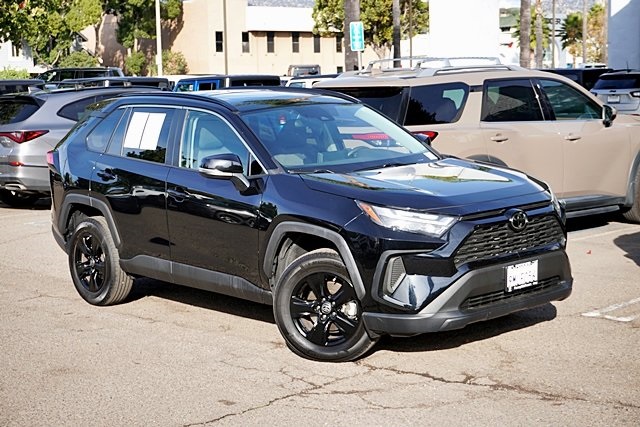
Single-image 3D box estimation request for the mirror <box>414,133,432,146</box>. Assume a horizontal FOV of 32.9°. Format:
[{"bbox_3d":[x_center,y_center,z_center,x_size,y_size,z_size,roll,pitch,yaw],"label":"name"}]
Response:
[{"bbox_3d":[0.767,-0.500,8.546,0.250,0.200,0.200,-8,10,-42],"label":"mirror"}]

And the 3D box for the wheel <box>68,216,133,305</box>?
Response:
[{"bbox_3d":[-1.763,0.381,8.858,0.230,0.720,0.720,-8,10,-42],"label":"wheel"}]

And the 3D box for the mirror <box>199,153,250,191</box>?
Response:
[{"bbox_3d":[-0.642,-0.282,7.289,0.240,0.250,0.200,-8,10,-42],"label":"mirror"}]

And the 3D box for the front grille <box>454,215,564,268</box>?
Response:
[{"bbox_3d":[1.215,0.153,6.744,1.040,0.260,0.130,-8,10,-42],"label":"front grille"}]

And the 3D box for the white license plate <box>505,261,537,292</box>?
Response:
[{"bbox_3d":[1.259,0.387,6.731,0.310,0.158,0.020,-8,10,-42],"label":"white license plate"}]

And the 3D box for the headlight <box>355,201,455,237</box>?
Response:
[{"bbox_3d":[0.526,0.032,6.478,0.430,0.210,0.480,-8,10,-42],"label":"headlight"}]

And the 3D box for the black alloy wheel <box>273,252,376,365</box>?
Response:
[{"bbox_3d":[0.080,0.574,6.893,0.725,0.725,0.235,1,8,23],"label":"black alloy wheel"}]

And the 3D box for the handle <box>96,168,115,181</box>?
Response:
[{"bbox_3d":[-1.663,-0.299,8.475,0.060,0.055,0.230,-8,10,-42],"label":"handle"}]

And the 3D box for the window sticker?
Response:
[{"bbox_3d":[-1.342,-0.630,8.302,0.010,0.285,0.435,19,-9,-42],"label":"window sticker"}]

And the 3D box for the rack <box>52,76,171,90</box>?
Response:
[{"bbox_3d":[-3.498,-1.924,16.630,1.950,0.150,1.150,-8,9,-40],"label":"rack"}]

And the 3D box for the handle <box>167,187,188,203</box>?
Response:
[{"bbox_3d":[-1.027,-0.141,7.827,0.055,0.075,0.220,-8,10,-42],"label":"handle"}]

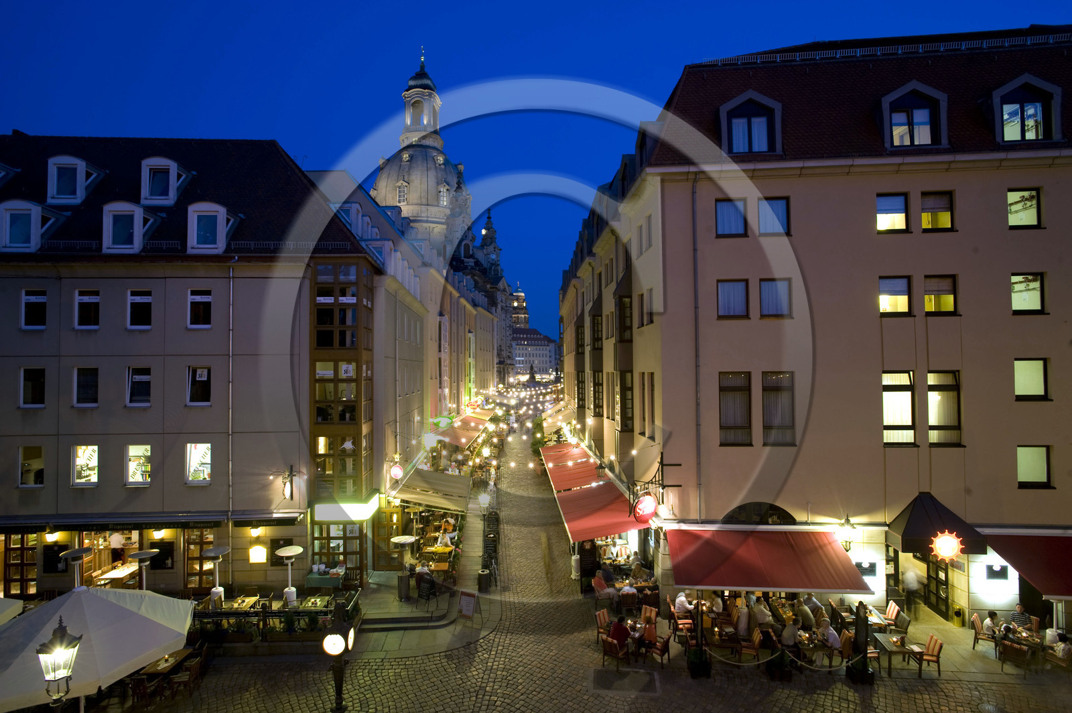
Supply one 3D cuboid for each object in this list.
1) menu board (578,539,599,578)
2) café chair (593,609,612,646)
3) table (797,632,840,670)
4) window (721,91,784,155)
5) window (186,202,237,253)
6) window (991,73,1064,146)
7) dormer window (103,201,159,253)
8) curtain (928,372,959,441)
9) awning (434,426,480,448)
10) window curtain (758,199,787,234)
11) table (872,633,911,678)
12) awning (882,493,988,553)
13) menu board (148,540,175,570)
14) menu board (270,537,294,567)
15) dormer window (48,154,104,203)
[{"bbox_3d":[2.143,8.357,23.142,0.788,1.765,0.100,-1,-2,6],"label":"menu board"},{"bbox_3d":[2.428,9.140,19.003,0.620,0.950,0.600,-2,-2,33],"label":"café chair"},{"bbox_3d":[8.402,9.026,17.251,0.980,0.740,1.140,-1,-2,8],"label":"table"},{"bbox_3d":[7.546,-8.143,20.197,2.098,2.274,1.000,-1,-2,5],"label":"window"},{"bbox_3d":[-12.115,-4.674,21.325,1.318,1.909,1.380,0,-2,-3],"label":"window"},{"bbox_3d":[16.677,-8.354,19.586,2.134,2.466,0.900,-1,-2,6],"label":"window"},{"bbox_3d":[-15.075,-4.658,21.156,1.297,1.909,1.380,0,-2,-3],"label":"dormer window"},{"bbox_3d":[13.912,1.735,19.408,1.108,2.432,0.100,-1,-2,6],"label":"curtain"},{"bbox_3d":[-6.440,6.558,47.630,2.250,1.100,11.500,0,-2,-1],"label":"awning"},{"bbox_3d":[8.190,-4.832,19.533,1.000,1.220,0.100,-1,-2,5],"label":"window curtain"},{"bbox_3d":[10.179,8.412,15.916,0.900,0.710,1.080,-1,-2,5],"label":"table"},{"bbox_3d":[13.127,5.447,18.627,2.554,1.736,0.970,-1,-2,6],"label":"awning"},{"bbox_3d":[-14.187,7.567,21.475,0.867,1.045,0.050,0,-2,-3],"label":"menu board"},{"bbox_3d":[-9.897,7.639,22.034,0.899,1.105,0.050,0,-2,-3],"label":"menu board"},{"bbox_3d":[-18.309,-6.842,22.639,1.318,1.904,1.380,0,-2,-3],"label":"dormer window"}]

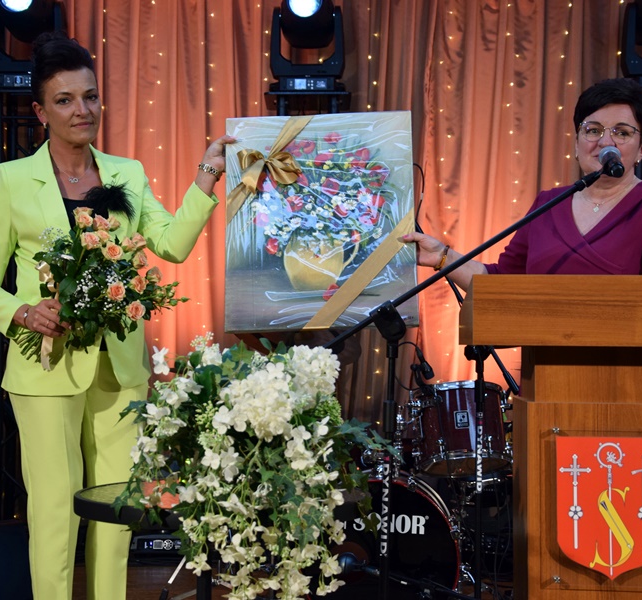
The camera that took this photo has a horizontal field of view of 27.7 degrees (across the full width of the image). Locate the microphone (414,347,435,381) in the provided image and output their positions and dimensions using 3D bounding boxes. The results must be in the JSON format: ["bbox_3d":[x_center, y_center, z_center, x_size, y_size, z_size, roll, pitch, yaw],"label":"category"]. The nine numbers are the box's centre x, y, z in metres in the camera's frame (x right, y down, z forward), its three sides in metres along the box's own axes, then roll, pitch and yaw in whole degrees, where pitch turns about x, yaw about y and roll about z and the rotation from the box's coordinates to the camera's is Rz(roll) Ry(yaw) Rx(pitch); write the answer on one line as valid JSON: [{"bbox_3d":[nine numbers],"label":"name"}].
[{"bbox_3d":[0.352,0.215,4.400,0.040,0.120,0.038,-34,16,-27],"label":"microphone"}]

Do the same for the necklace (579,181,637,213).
[{"bbox_3d":[0.708,-0.257,3.200,0.145,0.090,0.115,0,-1,28],"label":"necklace"}]

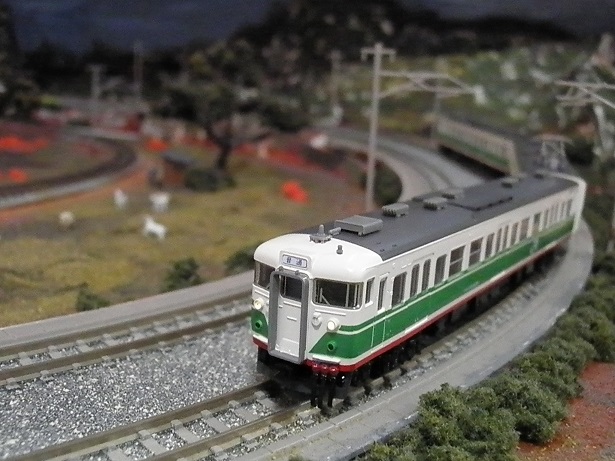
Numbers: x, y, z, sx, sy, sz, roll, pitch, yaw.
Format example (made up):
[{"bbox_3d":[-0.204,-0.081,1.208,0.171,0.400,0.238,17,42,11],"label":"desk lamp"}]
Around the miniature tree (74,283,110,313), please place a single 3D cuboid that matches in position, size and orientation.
[{"bbox_3d":[-0.046,0.014,0.155,0.007,0.007,0.007,3,12,0],"label":"miniature tree"}]

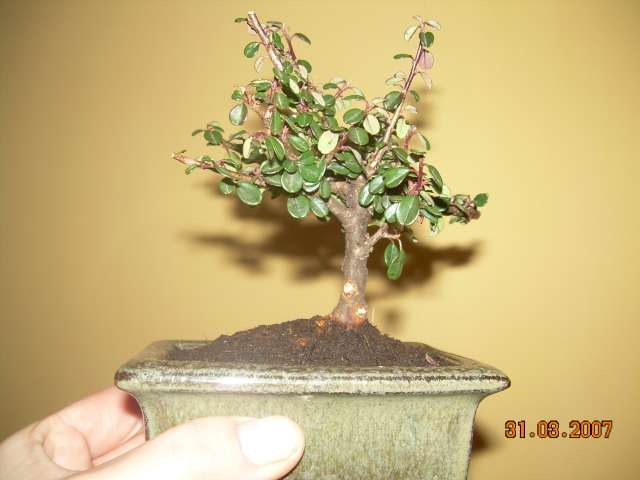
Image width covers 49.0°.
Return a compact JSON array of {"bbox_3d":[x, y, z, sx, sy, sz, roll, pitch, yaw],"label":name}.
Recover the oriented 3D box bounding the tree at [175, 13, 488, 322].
[{"bbox_3d":[0.004,-0.025,0.250,0.109,0.112,0.090,0,0,0],"label":"tree"}]

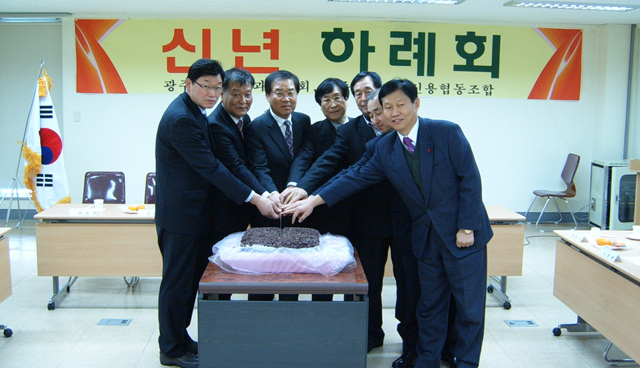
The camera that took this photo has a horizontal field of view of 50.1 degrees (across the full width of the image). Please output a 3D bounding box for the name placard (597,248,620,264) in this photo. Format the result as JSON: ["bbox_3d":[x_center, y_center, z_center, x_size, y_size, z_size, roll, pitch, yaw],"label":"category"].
[{"bbox_3d":[1.617,0.391,3.791,0.062,0.053,0.195,0,7,-3],"label":"name placard"}]

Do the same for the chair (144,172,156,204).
[{"bbox_3d":[-1.330,0.373,5.748,0.500,0.890,0.580,0,8,-3],"label":"chair"}]

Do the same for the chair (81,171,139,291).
[{"bbox_3d":[-1.807,0.381,5.589,0.490,0.900,0.570,0,7,-3],"label":"chair"}]

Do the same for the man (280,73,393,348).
[{"bbox_3d":[0.102,0.202,4.052,0.540,1.720,0.700,6,9,35],"label":"man"}]

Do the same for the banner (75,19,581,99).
[{"bbox_3d":[0.158,-1.484,8.238,6.093,0.861,0.030,0,8,-3],"label":"banner"}]

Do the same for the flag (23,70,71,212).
[{"bbox_3d":[-3.045,-0.408,7.632,0.510,1.660,0.250,0,7,-3],"label":"flag"}]

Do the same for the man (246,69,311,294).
[{"bbox_3d":[-0.260,0.193,4.085,0.490,1.720,0.550,0,8,-8],"label":"man"}]

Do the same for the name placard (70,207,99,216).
[{"bbox_3d":[-1.675,0.202,4.896,0.205,0.053,0.060,0,7,-3],"label":"name placard"}]

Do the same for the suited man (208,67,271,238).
[{"bbox_3d":[-0.480,0.188,4.064,0.490,1.730,0.560,-4,9,-33],"label":"suited man"}]

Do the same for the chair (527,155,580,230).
[{"bbox_3d":[2.811,0.091,8.251,0.570,0.890,0.520,0,8,-3],"label":"chair"}]

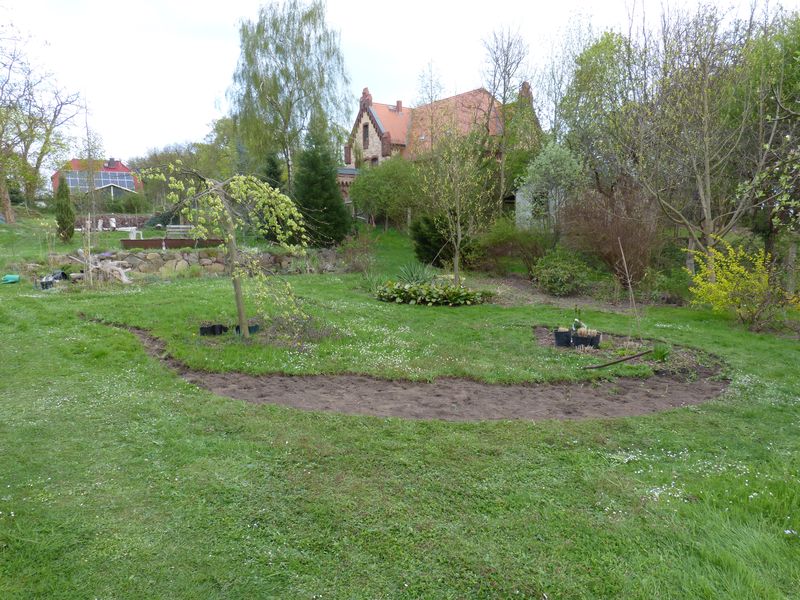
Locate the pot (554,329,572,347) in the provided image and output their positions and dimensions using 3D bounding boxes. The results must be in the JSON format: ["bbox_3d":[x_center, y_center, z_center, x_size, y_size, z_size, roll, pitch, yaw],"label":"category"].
[{"bbox_3d":[2.381,0.546,8.750,0.250,0.220,0.250,0,6,0],"label":"pot"}]

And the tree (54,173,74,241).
[{"bbox_3d":[-14.000,-3.807,25.000,0.749,2.829,0.749,0,6,0],"label":"tree"}]

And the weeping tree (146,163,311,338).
[{"bbox_3d":[-2.716,-0.751,9.300,2.538,2.693,2.335,0,6,0],"label":"weeping tree"}]

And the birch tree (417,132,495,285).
[{"bbox_3d":[1.524,-2.499,16.500,2.142,4.201,2.035,0,6,0],"label":"birch tree"}]

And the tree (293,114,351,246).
[{"bbox_3d":[-3.005,-4.574,23.000,2.220,5.052,2.220,0,6,0],"label":"tree"}]

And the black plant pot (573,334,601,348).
[{"bbox_3d":[2.700,0.601,8.700,0.380,0.210,0.270,0,6,0],"label":"black plant pot"}]

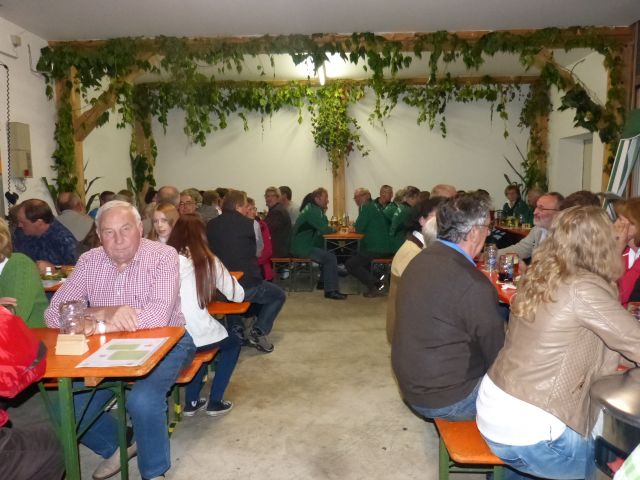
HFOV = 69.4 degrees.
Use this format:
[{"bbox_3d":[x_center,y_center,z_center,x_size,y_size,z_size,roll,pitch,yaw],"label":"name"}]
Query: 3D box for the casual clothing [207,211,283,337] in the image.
[{"bbox_3d":[-0.568,0.271,3.620,0.520,1.080,0.660,4,7,37],"label":"casual clothing"}]

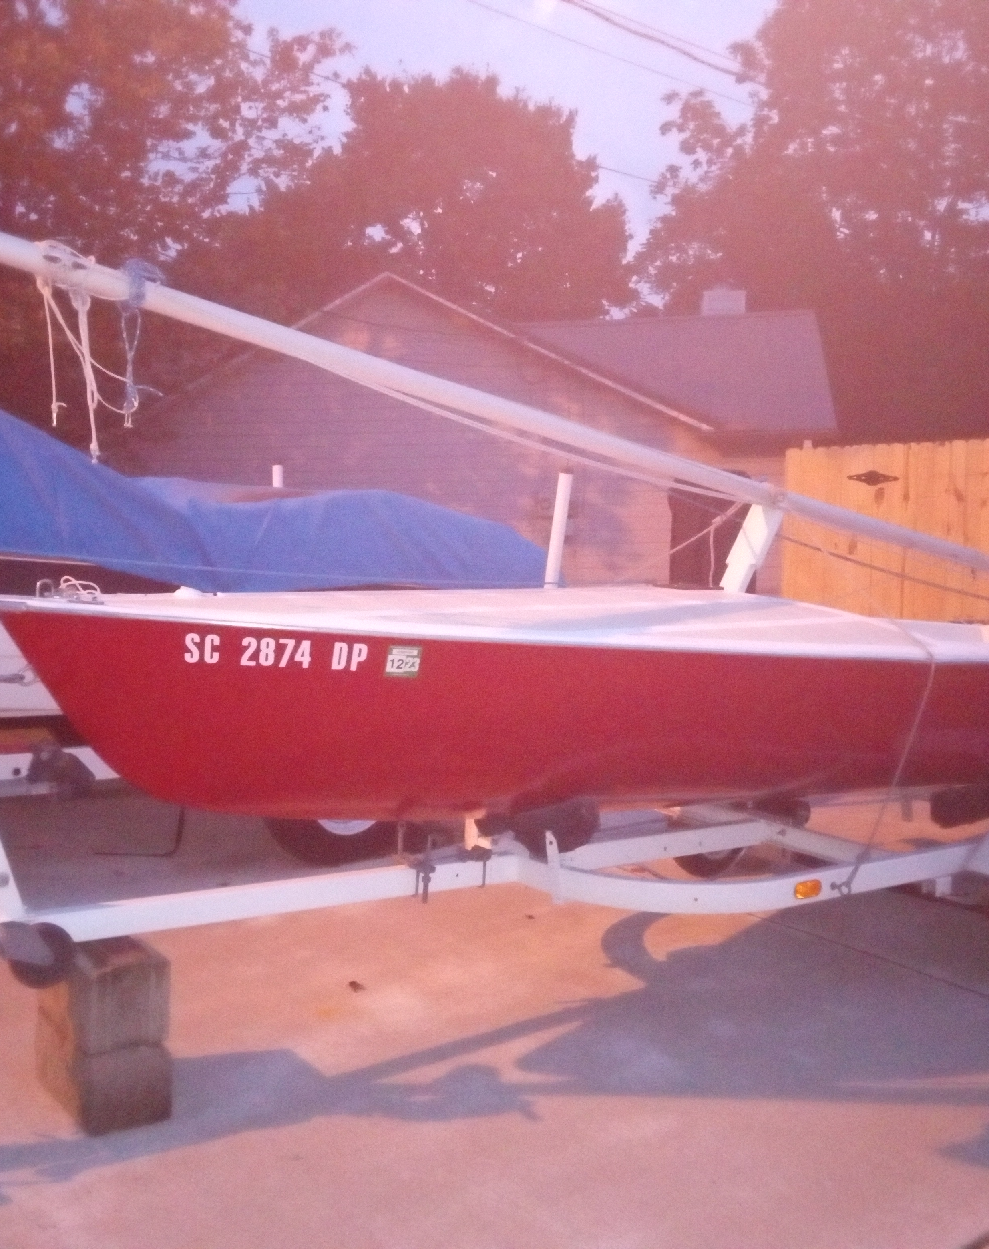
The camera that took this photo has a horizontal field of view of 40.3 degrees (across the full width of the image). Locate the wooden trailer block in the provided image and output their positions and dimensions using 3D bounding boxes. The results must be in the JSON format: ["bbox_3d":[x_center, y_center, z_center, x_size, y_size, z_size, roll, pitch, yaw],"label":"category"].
[{"bbox_3d":[-1.010,1.050,3.523,0.196,0.400,0.400,-3,6,-34],"label":"wooden trailer block"}]

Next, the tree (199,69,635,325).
[{"bbox_3d":[-1.835,-7.628,32.434,10.200,12.300,9.800,0,5,0],"label":"tree"}]

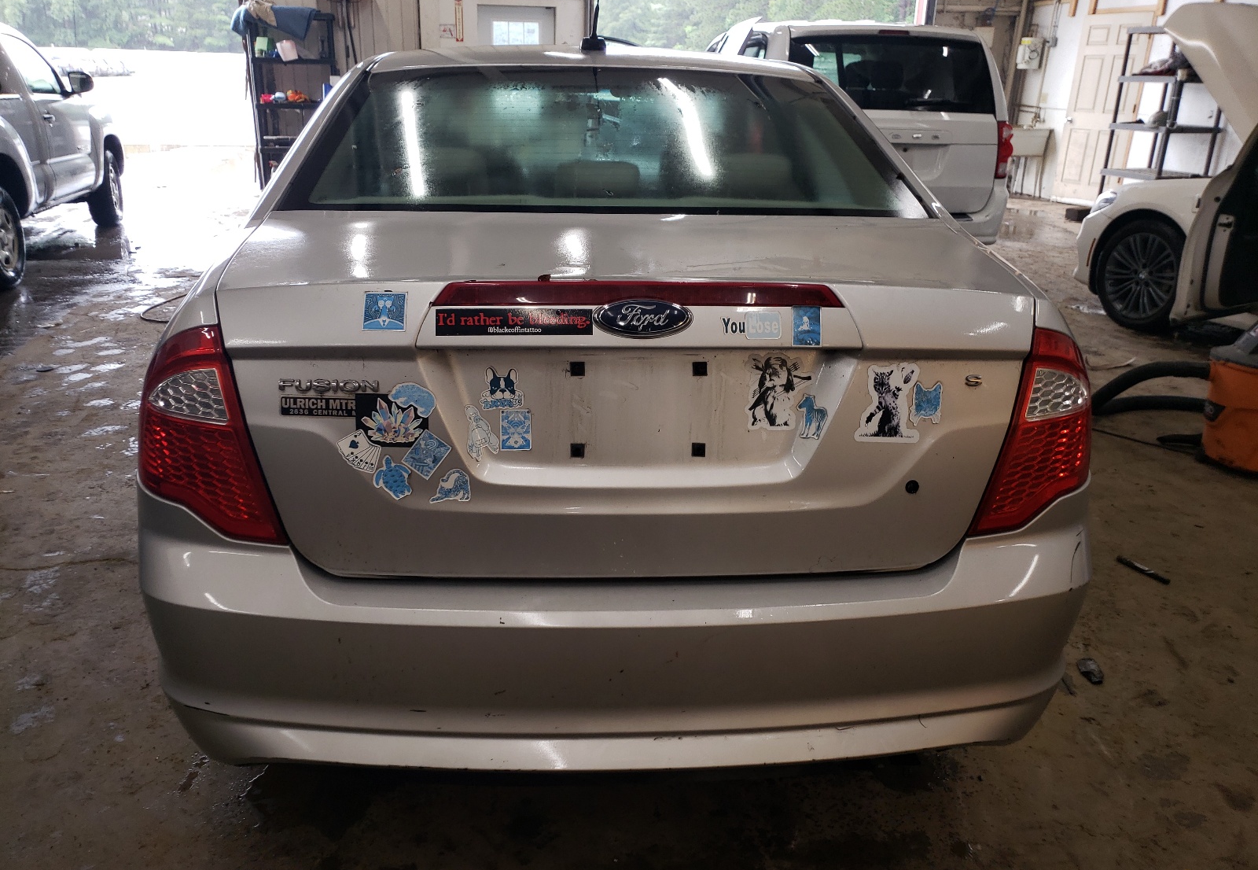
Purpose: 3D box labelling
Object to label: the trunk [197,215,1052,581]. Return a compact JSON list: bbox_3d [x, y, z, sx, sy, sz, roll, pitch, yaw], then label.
[{"bbox_3d":[-0.004,-0.091,1.579,1.250,0.460,0.600,0,21,-4],"label":"trunk"}]

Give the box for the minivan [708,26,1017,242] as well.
[{"bbox_3d":[1.573,-2.728,8.567,1.980,1.750,5.130,0,21,-3],"label":"minivan"}]

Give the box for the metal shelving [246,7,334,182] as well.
[{"bbox_3d":[-3.430,-3.453,9.932,0.830,1.870,0.400,0,21,-4],"label":"metal shelving"}]

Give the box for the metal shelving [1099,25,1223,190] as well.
[{"bbox_3d":[5.275,-3.001,9.374,0.580,1.840,0.860,-3,22,-12],"label":"metal shelving"}]

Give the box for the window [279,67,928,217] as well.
[{"bbox_3d":[-0.044,-0.655,2.044,1.260,0.080,0.720,0,43,-4],"label":"window"}]

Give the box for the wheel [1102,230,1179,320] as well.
[{"bbox_3d":[3.150,-0.969,5.695,0.220,0.530,0.530,-7,23,-20],"label":"wheel"}]

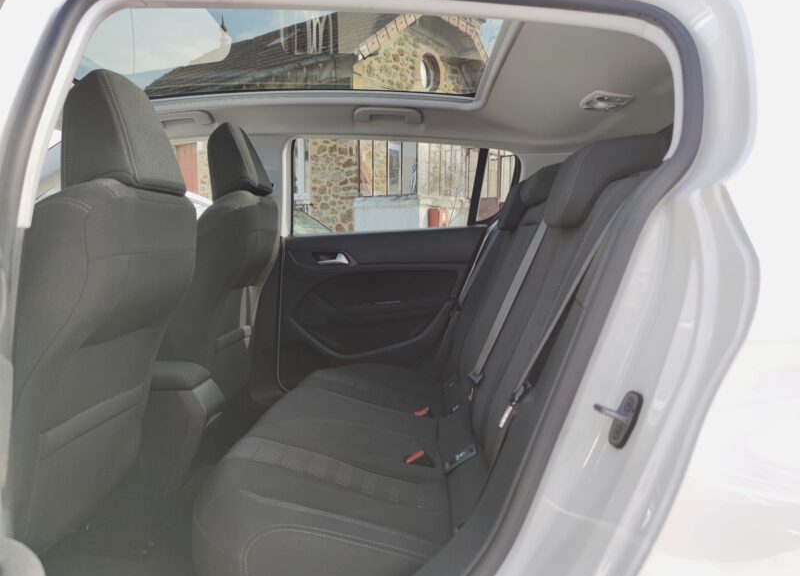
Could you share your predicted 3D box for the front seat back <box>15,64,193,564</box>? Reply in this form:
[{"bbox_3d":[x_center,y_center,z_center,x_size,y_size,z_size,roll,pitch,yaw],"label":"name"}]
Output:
[{"bbox_3d":[-0.633,0.027,1.085,0.300,0.830,0.500,12,6,1],"label":"front seat back"}]

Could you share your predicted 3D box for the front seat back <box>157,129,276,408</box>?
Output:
[{"bbox_3d":[-0.604,-0.060,1.799,0.300,0.840,0.500,12,6,1],"label":"front seat back"}]

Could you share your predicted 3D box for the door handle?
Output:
[{"bbox_3d":[-0.253,-0.108,2.112,0.125,0.050,0.040,0,6,2],"label":"door handle"}]

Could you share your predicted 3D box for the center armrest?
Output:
[{"bbox_3d":[-0.678,0.225,1.469,0.310,0.068,0.180,0,6,2],"label":"center armrest"}]

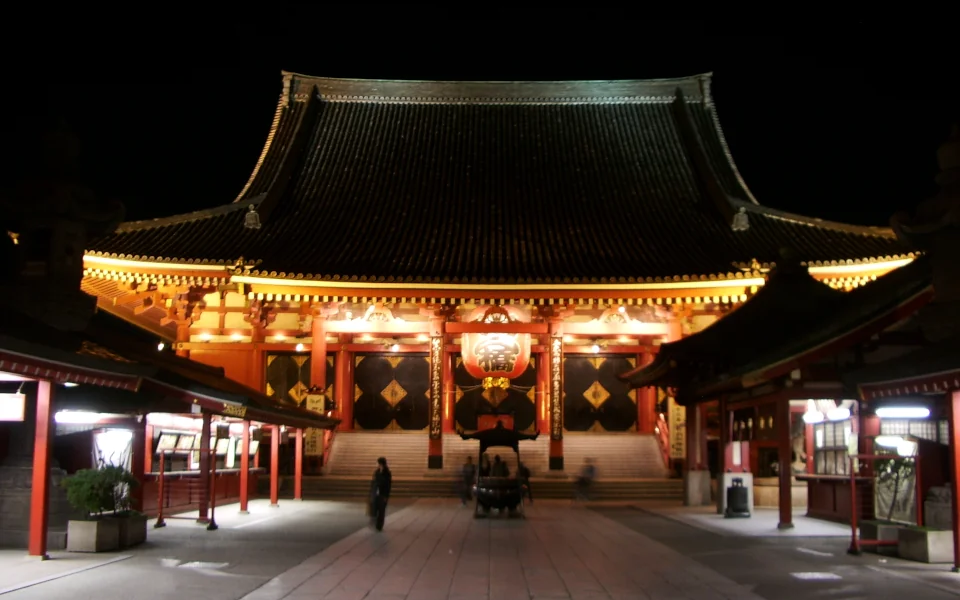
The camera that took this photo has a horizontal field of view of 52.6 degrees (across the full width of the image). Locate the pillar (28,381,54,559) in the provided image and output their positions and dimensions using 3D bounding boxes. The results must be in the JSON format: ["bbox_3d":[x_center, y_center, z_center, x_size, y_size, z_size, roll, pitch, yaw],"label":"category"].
[{"bbox_3d":[-7.500,2.869,16.583,0.210,2.950,0.210,0,-9,1],"label":"pillar"}]

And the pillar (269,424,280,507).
[{"bbox_3d":[-7.101,5.703,33.570,0.320,2.770,0.320,0,-8,1],"label":"pillar"}]

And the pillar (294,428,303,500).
[{"bbox_3d":[-6.890,6.204,36.855,0.190,2.700,0.190,0,-9,1],"label":"pillar"}]

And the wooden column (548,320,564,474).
[{"bbox_3d":[3.500,4.280,44.241,0.580,6.880,0.580,0,-9,1],"label":"wooden column"}]

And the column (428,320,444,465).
[{"bbox_3d":[-1.994,4.230,44.306,0.580,6.920,0.580,0,-9,1],"label":"column"}]

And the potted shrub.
[{"bbox_3d":[-7.341,3.983,18.796,0.950,1.515,2.200,0,-8,1],"label":"potted shrub"}]

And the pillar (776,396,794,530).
[{"bbox_3d":[7.780,4.090,24.733,0.360,3.357,0.360,0,-8,1],"label":"pillar"}]

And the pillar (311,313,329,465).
[{"bbox_3d":[-7.057,3.941,42.491,0.630,6.769,0.630,0,-8,1],"label":"pillar"}]

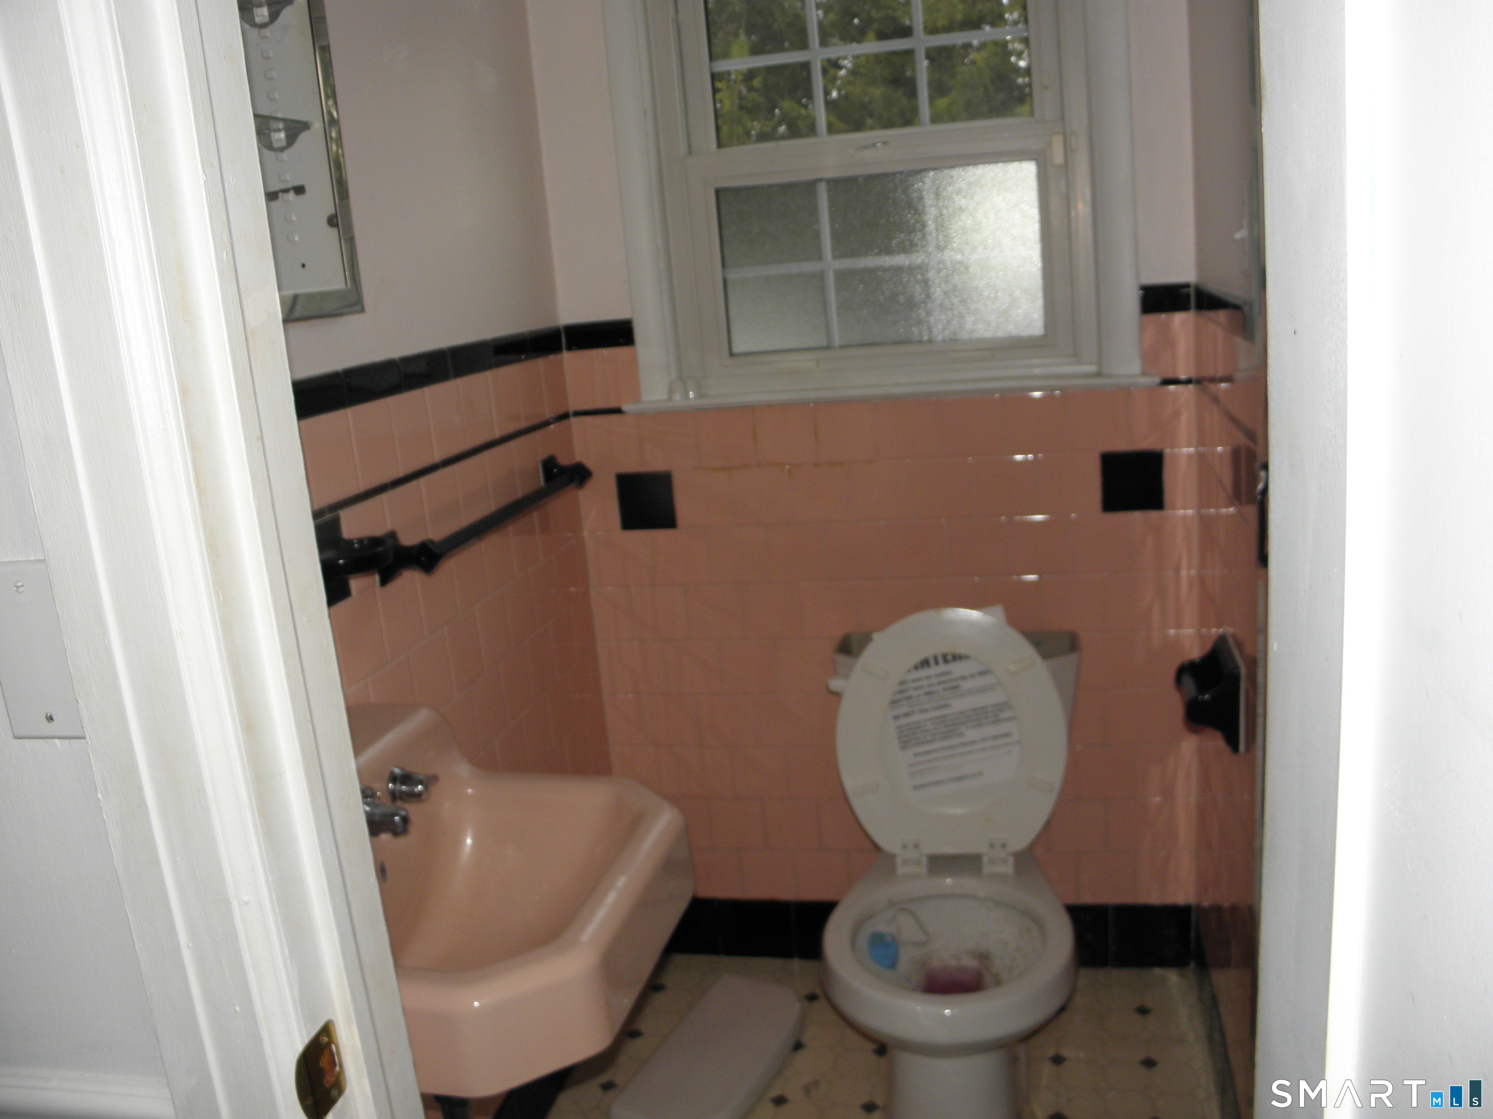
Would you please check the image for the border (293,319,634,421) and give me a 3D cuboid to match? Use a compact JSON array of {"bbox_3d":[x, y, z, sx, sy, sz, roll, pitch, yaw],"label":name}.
[{"bbox_3d":[-0.363,-0.298,1.792,0.146,0.050,0.884,-2,14,13],"label":"border"}]

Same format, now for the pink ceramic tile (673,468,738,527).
[{"bbox_3d":[-0.076,-0.116,2.246,0.108,0.108,0.010,-2,14,11],"label":"pink ceramic tile"}]

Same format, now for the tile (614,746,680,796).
[{"bbox_3d":[-0.199,0.423,2.407,0.108,0.108,0.009,-2,14,12],"label":"tile"}]

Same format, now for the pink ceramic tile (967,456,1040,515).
[{"bbox_3d":[0.456,-0.133,2.145,0.108,0.108,0.010,-2,14,11],"label":"pink ceramic tile"}]

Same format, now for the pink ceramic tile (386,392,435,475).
[{"bbox_3d":[-0.467,-0.182,1.679,0.012,0.108,0.108,-2,14,13],"label":"pink ceramic tile"}]

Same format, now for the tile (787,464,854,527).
[{"bbox_3d":[0.137,-0.121,2.206,0.108,0.108,0.012,-2,14,13],"label":"tile"}]

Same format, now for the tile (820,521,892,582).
[{"bbox_3d":[0.200,-0.017,2.220,0.108,0.108,0.012,-2,14,13],"label":"tile"}]

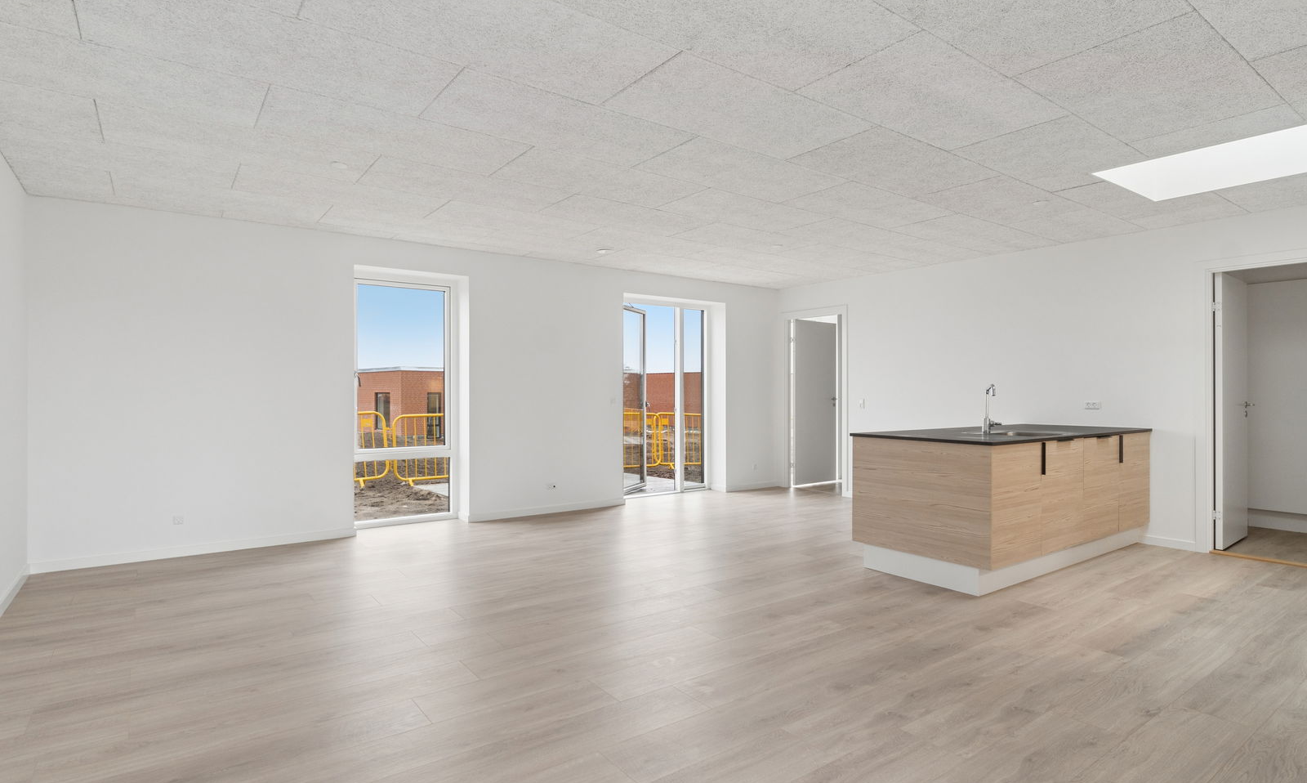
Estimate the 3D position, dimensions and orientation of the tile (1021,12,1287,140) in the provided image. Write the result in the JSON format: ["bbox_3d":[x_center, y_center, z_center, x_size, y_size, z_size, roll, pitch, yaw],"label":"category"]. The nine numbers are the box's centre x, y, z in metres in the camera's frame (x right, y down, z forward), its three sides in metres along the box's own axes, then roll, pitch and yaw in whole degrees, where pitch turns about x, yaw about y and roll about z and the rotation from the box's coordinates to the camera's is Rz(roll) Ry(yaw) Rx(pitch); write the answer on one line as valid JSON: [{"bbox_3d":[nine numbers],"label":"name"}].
[{"bbox_3d":[2.111,-1.283,2.763,1.200,0.025,0.600,0,0,-36],"label":"tile"}]

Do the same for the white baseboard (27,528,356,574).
[{"bbox_3d":[-3.240,1.152,4.799,1.949,0.070,0.015,0,0,-36],"label":"white baseboard"}]

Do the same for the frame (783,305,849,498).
[{"bbox_3d":[1.977,0.100,7.925,0.120,2.190,1.045,0,1,-36],"label":"frame"}]

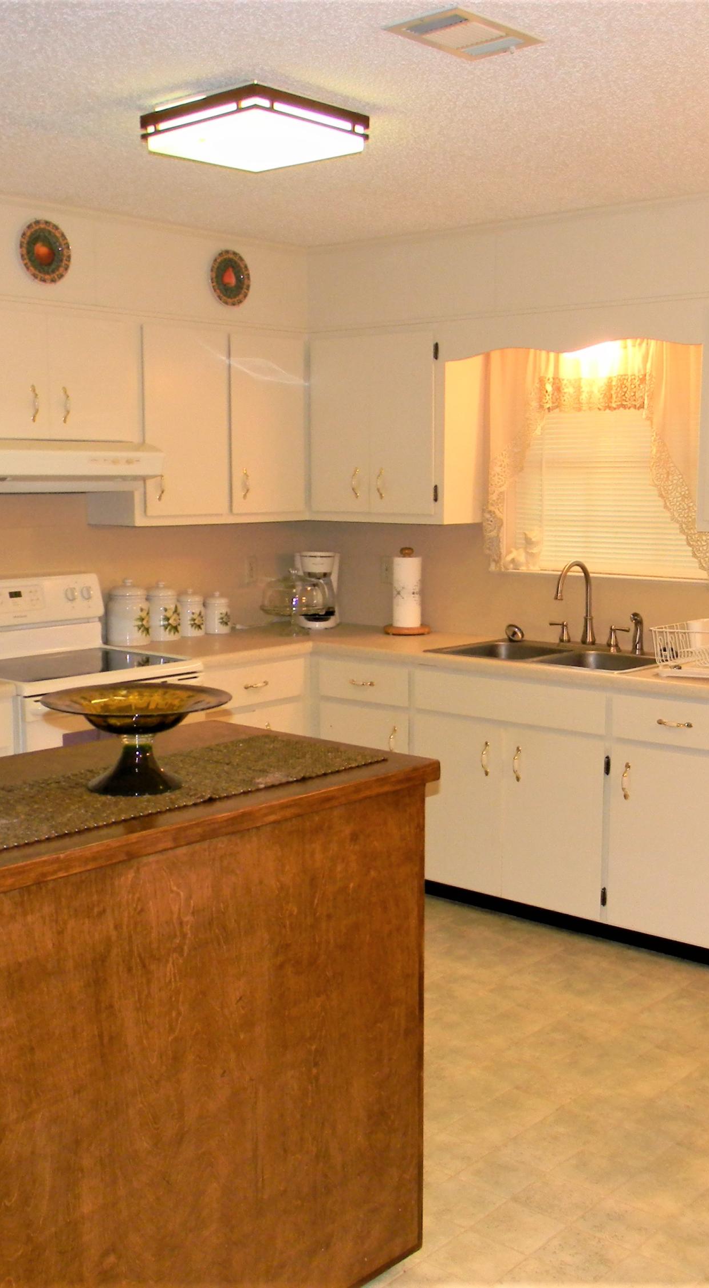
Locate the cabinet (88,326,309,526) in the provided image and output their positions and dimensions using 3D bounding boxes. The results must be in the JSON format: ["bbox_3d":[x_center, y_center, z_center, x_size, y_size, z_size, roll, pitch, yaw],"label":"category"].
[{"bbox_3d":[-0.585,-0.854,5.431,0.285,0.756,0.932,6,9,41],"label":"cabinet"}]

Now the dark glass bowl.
[{"bbox_3d":[-0.392,0.177,2.496,0.335,0.158,0.335,0,7,0],"label":"dark glass bowl"}]

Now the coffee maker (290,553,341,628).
[{"bbox_3d":[-0.149,-0.231,5.866,0.190,0.320,0.220,0,7,-1],"label":"coffee maker"}]

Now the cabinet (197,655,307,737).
[{"bbox_3d":[-0.577,0.466,5.354,0.615,0.869,0.590,6,9,41],"label":"cabinet"}]

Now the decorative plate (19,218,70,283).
[{"bbox_3d":[-1.027,-1.315,4.644,0.025,0.216,0.212,6,9,41],"label":"decorative plate"}]

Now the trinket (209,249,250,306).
[{"bbox_3d":[-0.475,-1.398,5.311,0.024,0.207,0.207,6,9,41],"label":"trinket"}]

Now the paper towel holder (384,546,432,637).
[{"bbox_3d":[0.221,-0.212,5.623,0.192,0.345,0.192,0,7,0],"label":"paper towel holder"}]

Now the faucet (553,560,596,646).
[{"bbox_3d":[0.814,-0.140,5.089,0.055,0.325,0.260,6,9,41],"label":"faucet"}]

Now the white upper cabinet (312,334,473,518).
[{"bbox_3d":[0.163,-0.877,5.595,0.695,0.763,0.295,6,9,41],"label":"white upper cabinet"}]

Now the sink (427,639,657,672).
[{"bbox_3d":[0.712,0.129,4.935,0.820,0.185,0.503,6,9,41],"label":"sink"}]

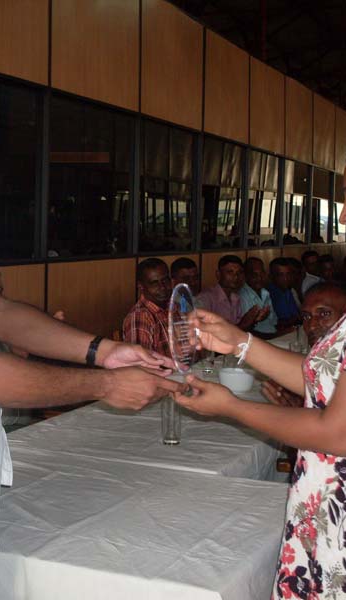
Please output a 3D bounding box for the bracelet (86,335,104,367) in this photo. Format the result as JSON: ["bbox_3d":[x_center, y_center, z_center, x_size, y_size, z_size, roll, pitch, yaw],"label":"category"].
[{"bbox_3d":[-0.147,0.096,1.640,0.018,0.063,0.052,15,12,10],"label":"bracelet"}]

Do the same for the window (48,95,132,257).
[{"bbox_3d":[-0.506,-0.746,5.596,0.050,0.942,1.131,4,5,23],"label":"window"}]

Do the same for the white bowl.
[{"bbox_3d":[0.280,0.352,3.840,0.152,0.083,0.152,2,5,4],"label":"white bowl"}]

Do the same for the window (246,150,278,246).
[{"bbox_3d":[0.921,-1.006,8.977,0.050,0.942,1.131,4,5,23],"label":"window"}]

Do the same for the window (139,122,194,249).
[{"bbox_3d":[-0.036,-0.831,6.709,0.050,0.942,1.077,4,5,23],"label":"window"}]

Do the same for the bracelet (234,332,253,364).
[{"bbox_3d":[0.132,0.088,1.620,0.025,0.058,0.050,25,8,-12],"label":"bracelet"}]

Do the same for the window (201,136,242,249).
[{"bbox_3d":[0.439,-0.918,7.834,0.050,0.942,1.091,4,5,23],"label":"window"}]

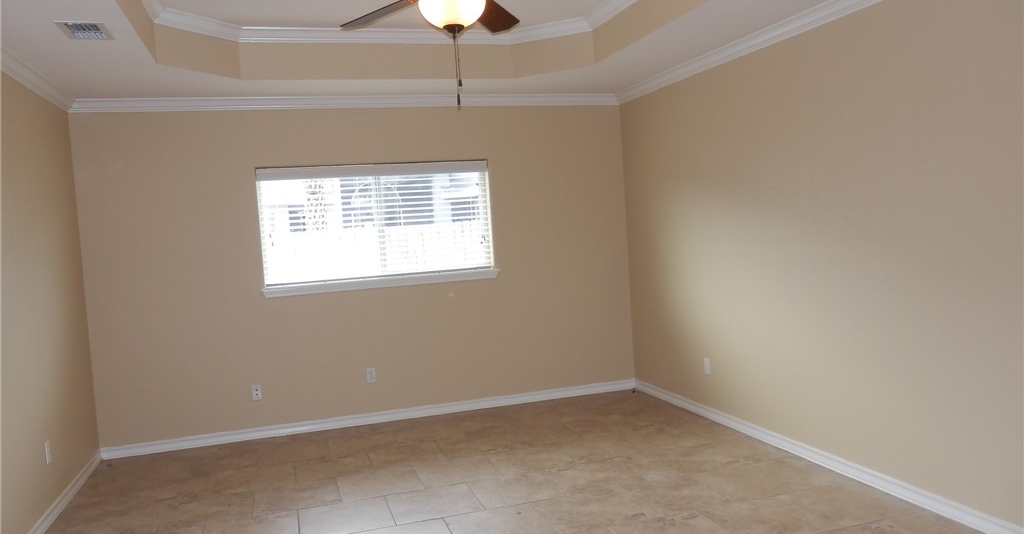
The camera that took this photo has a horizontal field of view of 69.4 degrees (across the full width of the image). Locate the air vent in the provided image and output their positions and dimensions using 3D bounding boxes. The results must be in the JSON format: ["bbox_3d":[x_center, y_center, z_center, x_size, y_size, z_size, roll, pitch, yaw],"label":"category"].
[{"bbox_3d":[-2.009,-1.103,3.489,0.200,0.018,0.302,-4,3,-17],"label":"air vent"}]

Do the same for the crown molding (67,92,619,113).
[{"bbox_3d":[-1.035,-1.238,5.573,4.095,0.084,0.062,-4,3,-17],"label":"crown molding"}]

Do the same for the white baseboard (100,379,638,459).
[{"bbox_3d":[-0.894,1.151,5.720,4.095,0.085,0.015,-4,3,-17],"label":"white baseboard"}]

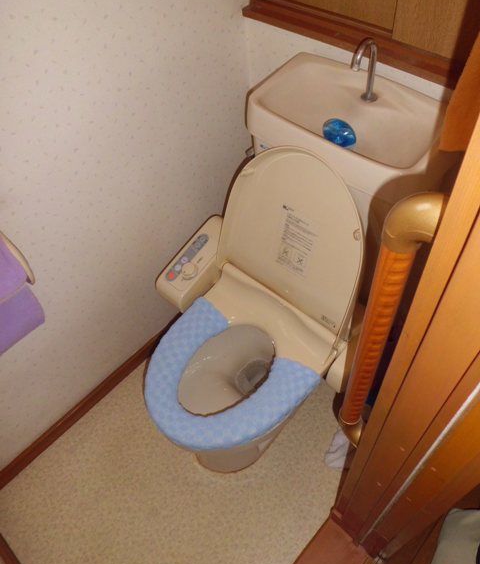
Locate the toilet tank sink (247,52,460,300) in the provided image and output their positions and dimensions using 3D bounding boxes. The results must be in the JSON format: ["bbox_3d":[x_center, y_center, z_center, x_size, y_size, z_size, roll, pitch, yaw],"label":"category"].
[{"bbox_3d":[0.246,-0.211,1.142,0.432,0.448,0.229,35,64,27],"label":"toilet tank sink"}]

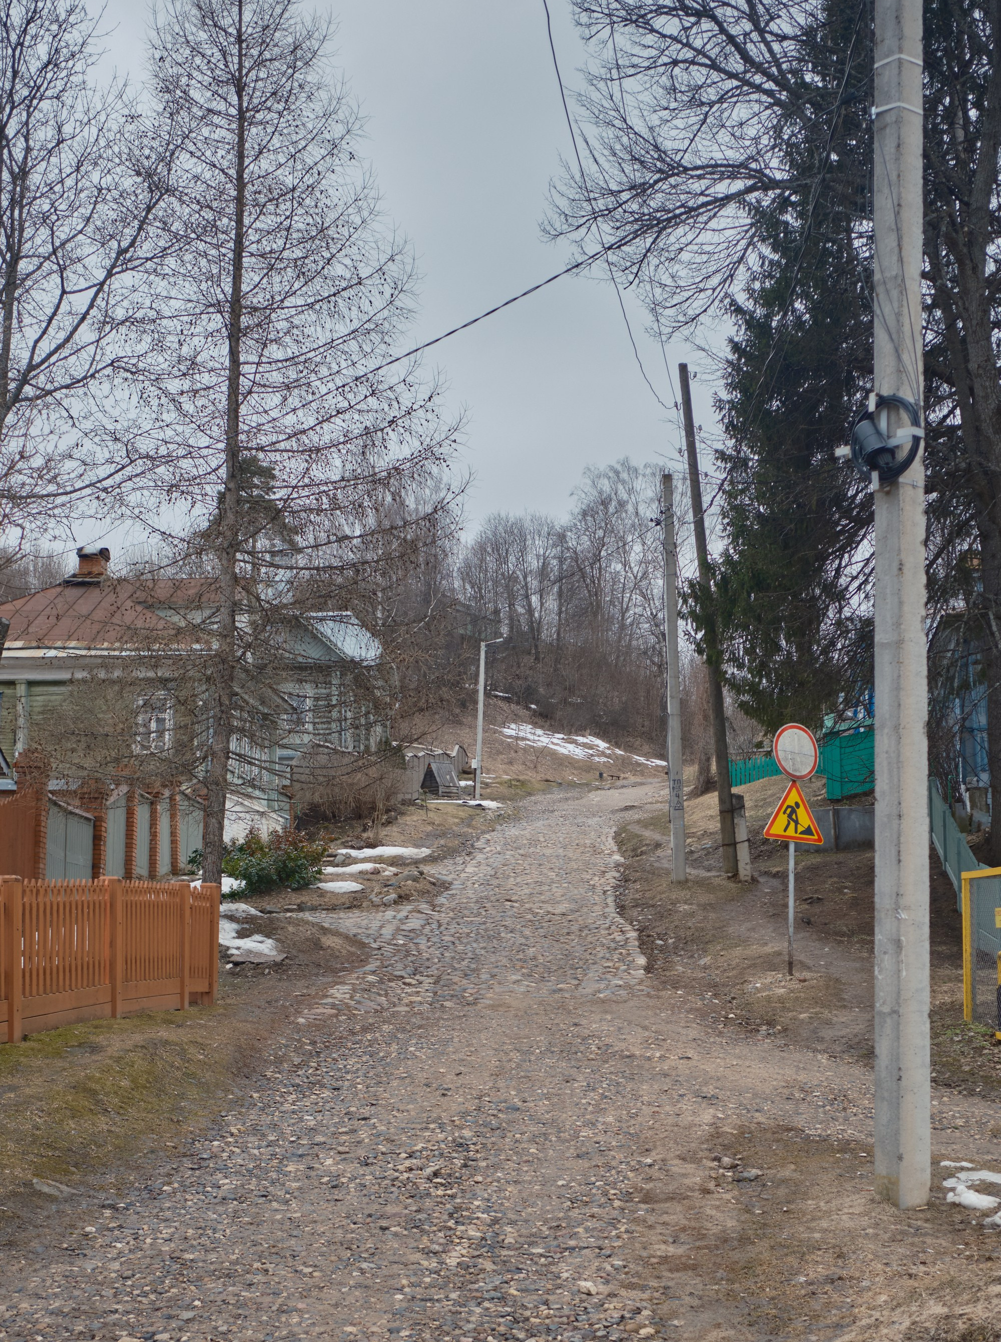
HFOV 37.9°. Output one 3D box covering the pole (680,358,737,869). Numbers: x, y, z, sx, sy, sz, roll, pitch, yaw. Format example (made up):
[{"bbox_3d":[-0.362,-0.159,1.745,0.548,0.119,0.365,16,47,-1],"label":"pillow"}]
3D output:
[{"bbox_3d":[3.873,-1.015,27.312,0.270,9.699,0.260,-5,-4,0],"label":"pole"}]

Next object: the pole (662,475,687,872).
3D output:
[{"bbox_3d":[3.223,0.091,27.145,0.240,7.596,0.220,-1,-4,0],"label":"pole"}]

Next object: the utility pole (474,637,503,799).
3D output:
[{"bbox_3d":[-0.562,2.158,68.749,1.211,7.706,0.350,2,-4,6],"label":"utility pole"}]

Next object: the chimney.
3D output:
[{"bbox_3d":[-10.760,-2.778,38.200,0.950,1.000,0.820,0,-4,0],"label":"chimney"}]

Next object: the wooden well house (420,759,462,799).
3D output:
[{"bbox_3d":[-2.730,5.045,67.500,1.330,1.720,1.270,3,-5,-43],"label":"wooden well house"}]

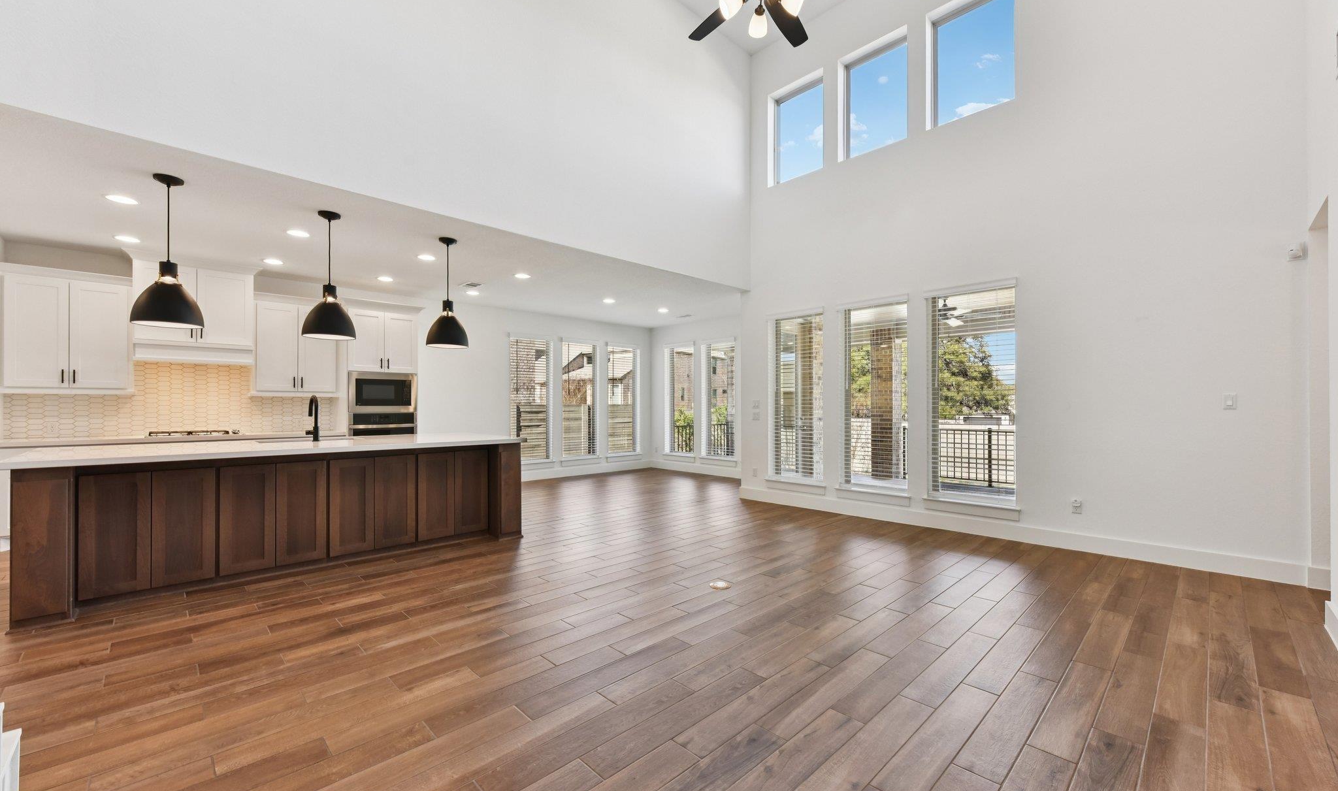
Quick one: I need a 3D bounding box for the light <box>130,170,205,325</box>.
[{"bbox_3d":[-3.405,-0.970,3.532,0.360,0.990,0.360,1,-2,-44],"label":"light"}]

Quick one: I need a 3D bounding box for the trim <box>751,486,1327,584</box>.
[{"bbox_3d":[2.610,1.244,5.158,0.020,0.155,4.720,1,-2,-44],"label":"trim"}]

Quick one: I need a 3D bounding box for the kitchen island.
[{"bbox_3d":[-2.920,0.848,4.318,3.105,0.914,1.355,1,-1,-44],"label":"kitchen island"}]

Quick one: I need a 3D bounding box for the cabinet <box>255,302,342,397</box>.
[{"bbox_3d":[-4.447,-0.558,6.207,0.815,1.125,0.340,1,-1,-44],"label":"cabinet"}]

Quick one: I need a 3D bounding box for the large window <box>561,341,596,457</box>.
[{"bbox_3d":[-1.591,0.076,9.280,0.770,2.040,0.080,1,-2,-44],"label":"large window"}]

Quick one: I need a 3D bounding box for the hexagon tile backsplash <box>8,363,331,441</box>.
[{"bbox_3d":[-5.187,0.022,5.716,2.645,0.780,0.020,1,-1,-44],"label":"hexagon tile backsplash"}]

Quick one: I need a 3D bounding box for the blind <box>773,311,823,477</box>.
[{"bbox_3d":[1.573,0.040,6.351,0.100,2.020,0.740,1,-1,-44],"label":"blind"}]

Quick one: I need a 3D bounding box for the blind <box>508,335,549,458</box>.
[{"bbox_3d":[-2.341,0.068,8.683,0.775,2.050,0.120,1,-2,-44],"label":"blind"}]

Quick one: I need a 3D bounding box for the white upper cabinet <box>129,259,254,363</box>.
[{"bbox_3d":[-5.088,-0.859,5.593,0.940,1.030,0.340,1,-1,-44],"label":"white upper cabinet"}]

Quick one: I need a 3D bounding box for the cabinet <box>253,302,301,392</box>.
[{"bbox_3d":[-4.608,-0.541,6.097,0.430,1.040,0.340,1,-2,-44],"label":"cabinet"}]

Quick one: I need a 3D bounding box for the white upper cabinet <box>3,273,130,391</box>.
[{"bbox_3d":[-5.740,-0.566,5.007,0.800,1.050,0.340,1,-2,-44],"label":"white upper cabinet"}]

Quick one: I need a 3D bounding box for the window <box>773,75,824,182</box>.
[{"bbox_3d":[1.667,-3.228,6.488,0.100,1.170,0.765,1,-2,-44],"label":"window"}]

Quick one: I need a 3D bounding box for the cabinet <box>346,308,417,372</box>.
[{"bbox_3d":[-3.762,-0.667,6.721,0.810,0.780,0.610,1,-2,-44],"label":"cabinet"}]

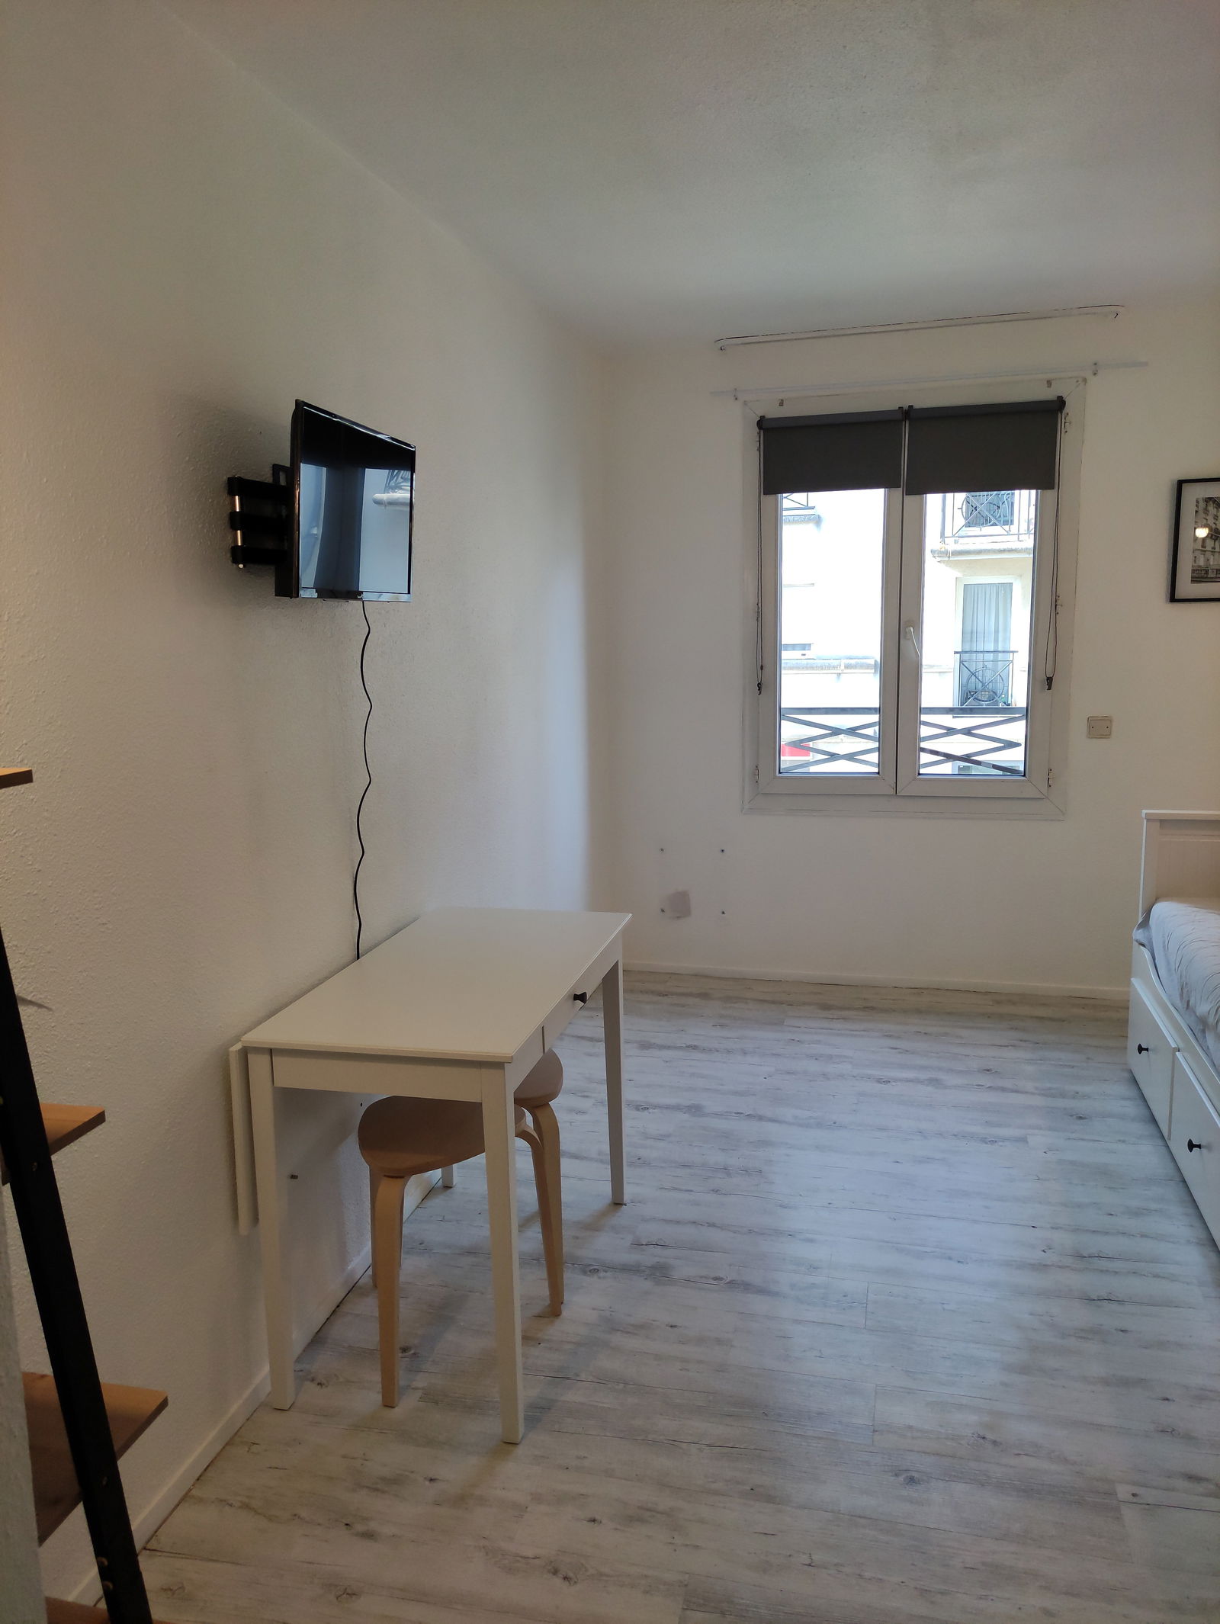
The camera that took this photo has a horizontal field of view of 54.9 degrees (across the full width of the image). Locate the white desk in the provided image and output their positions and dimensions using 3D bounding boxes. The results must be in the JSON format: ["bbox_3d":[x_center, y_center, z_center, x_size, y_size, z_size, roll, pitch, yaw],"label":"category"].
[{"bbox_3d":[-0.311,0.701,2.577,0.530,0.750,0.960,1,10,13],"label":"white desk"}]

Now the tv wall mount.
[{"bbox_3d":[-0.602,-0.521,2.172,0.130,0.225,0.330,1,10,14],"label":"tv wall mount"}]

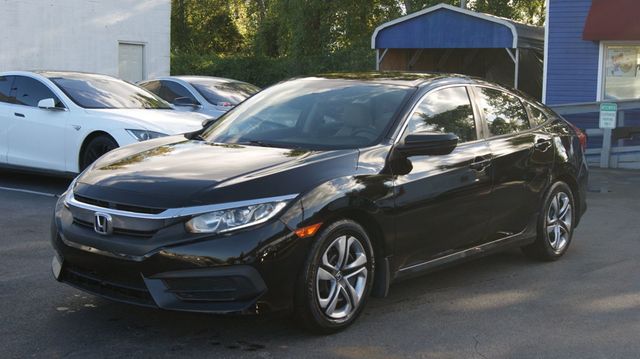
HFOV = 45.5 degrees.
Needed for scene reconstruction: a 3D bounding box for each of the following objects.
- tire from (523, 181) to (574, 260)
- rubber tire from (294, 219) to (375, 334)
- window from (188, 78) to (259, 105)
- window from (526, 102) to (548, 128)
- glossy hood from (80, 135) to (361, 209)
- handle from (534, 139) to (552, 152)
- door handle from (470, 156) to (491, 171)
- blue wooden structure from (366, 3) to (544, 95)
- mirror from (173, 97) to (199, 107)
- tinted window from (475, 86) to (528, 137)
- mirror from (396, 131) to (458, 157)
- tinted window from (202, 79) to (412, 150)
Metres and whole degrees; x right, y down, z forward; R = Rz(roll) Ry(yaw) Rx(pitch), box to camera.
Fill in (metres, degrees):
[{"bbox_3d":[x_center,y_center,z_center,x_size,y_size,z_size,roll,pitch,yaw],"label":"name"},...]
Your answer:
[{"bbox_3d":[1.828,0.323,6.109,0.220,0.640,0.640,6,8,41],"label":"tire"},{"bbox_3d":[0.042,0.511,4.093,0.220,0.640,0.640,6,8,37],"label":"rubber tire"},{"bbox_3d":[-1.403,-1.355,12.100,1.400,0.170,0.950,-5,37,-43],"label":"window"},{"bbox_3d":[1.704,-0.502,5.955,0.060,0.220,0.360,-28,-15,39],"label":"window"},{"bbox_3d":[-0.636,-0.059,4.426,1.560,0.290,1.220,6,8,41],"label":"glossy hood"},{"bbox_3d":[1.698,-0.259,5.728,0.060,0.065,0.240,6,8,41],"label":"handle"},{"bbox_3d":[1.082,-0.115,5.042,0.060,0.065,0.240,6,8,41],"label":"door handle"},{"bbox_3d":[4.432,-2.607,20.431,3.660,3.550,6.100,4,7,30],"label":"blue wooden structure"},{"bbox_3d":[-1.991,-1.155,11.300,0.260,0.150,0.190,-5,8,-43],"label":"mirror"},{"bbox_3d":[1.339,-0.492,5.570,0.070,0.400,0.740,-28,-15,39],"label":"tinted window"},{"bbox_3d":[0.606,-0.218,4.409,0.250,0.160,0.210,6,8,41],"label":"mirror"},{"bbox_3d":[-0.075,-0.450,5.018,1.400,0.170,0.900,6,36,41],"label":"tinted window"}]

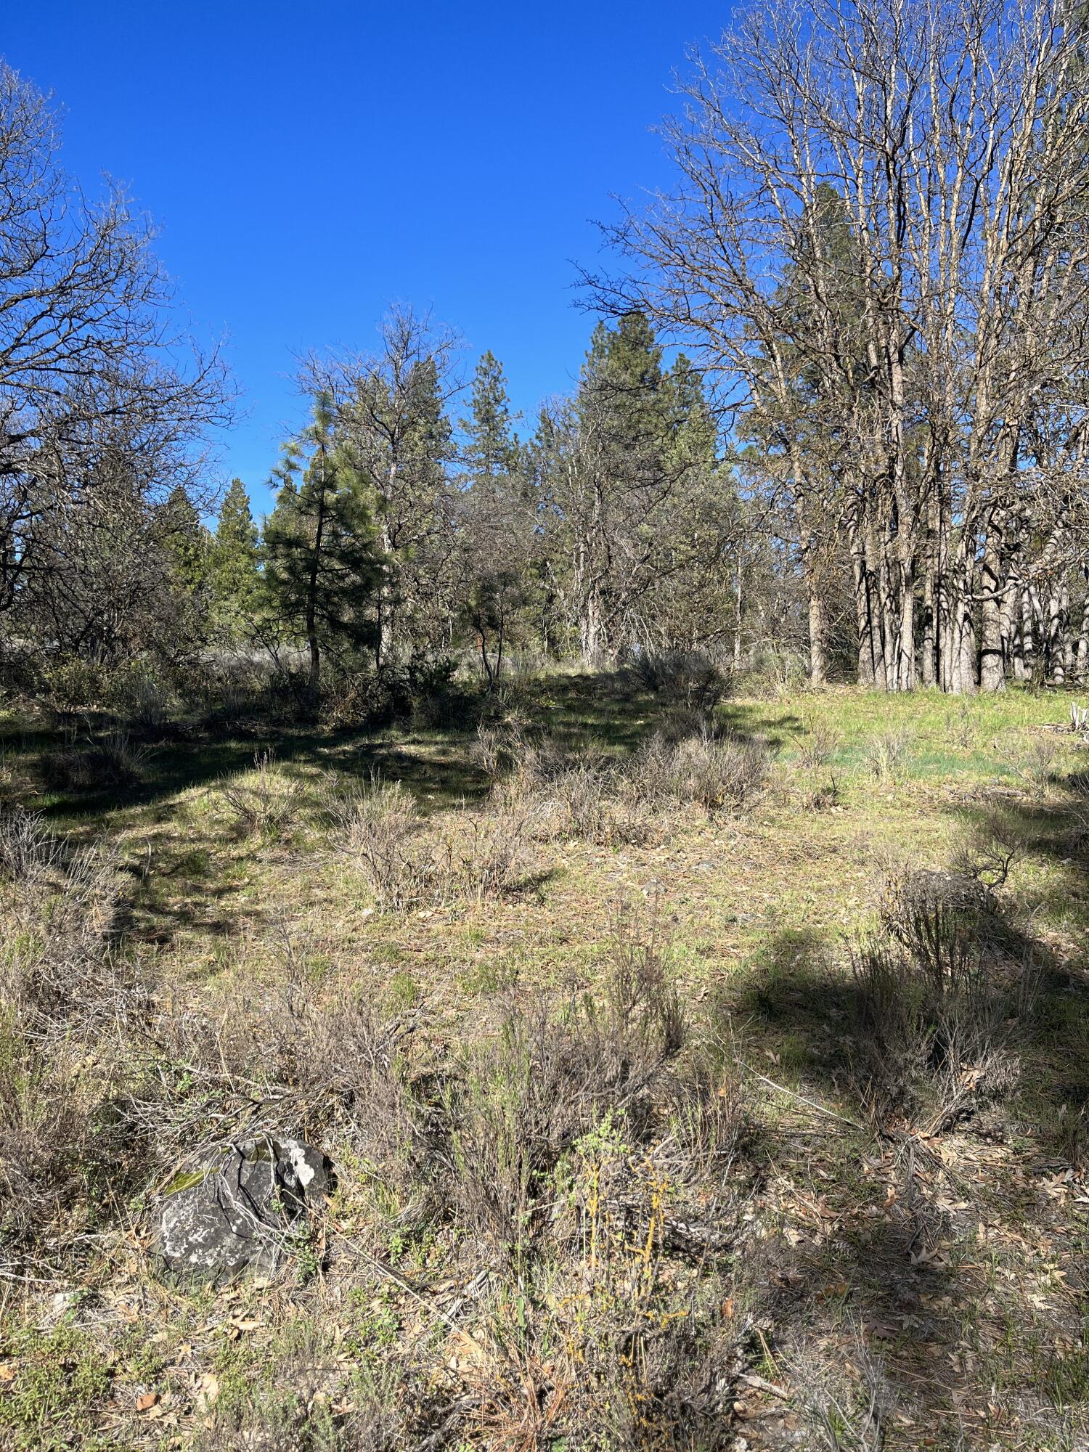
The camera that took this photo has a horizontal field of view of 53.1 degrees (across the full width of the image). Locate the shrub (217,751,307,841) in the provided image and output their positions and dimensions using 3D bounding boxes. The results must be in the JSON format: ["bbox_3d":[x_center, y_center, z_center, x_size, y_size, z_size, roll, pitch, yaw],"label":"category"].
[{"bbox_3d":[-2.058,0.497,7.900,0.630,0.600,0.600,0,5,0],"label":"shrub"}]

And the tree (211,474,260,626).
[{"bbox_3d":[-10.731,-5.632,38.000,1.900,6.100,1.900,0,5,0],"label":"tree"}]

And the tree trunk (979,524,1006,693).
[{"bbox_3d":[10.902,-2.853,26.500,0.560,4.000,0.550,0,5,0],"label":"tree trunk"}]

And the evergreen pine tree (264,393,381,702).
[{"bbox_3d":[-4.599,-3.686,22.500,2.400,6.200,2.400,0,5,0],"label":"evergreen pine tree"}]

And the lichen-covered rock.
[{"bbox_3d":[-0.740,1.178,2.680,0.400,0.220,0.360,0,5,0],"label":"lichen-covered rock"}]

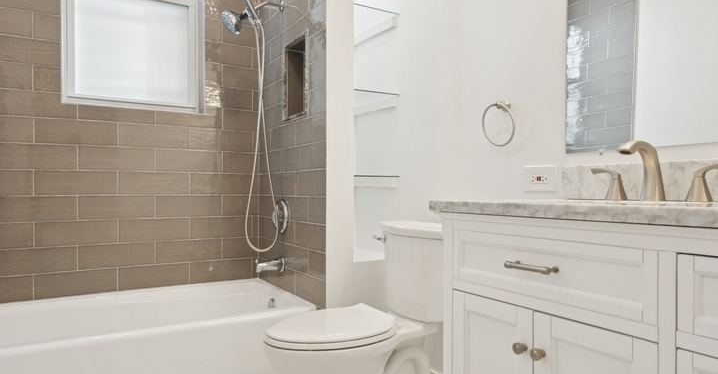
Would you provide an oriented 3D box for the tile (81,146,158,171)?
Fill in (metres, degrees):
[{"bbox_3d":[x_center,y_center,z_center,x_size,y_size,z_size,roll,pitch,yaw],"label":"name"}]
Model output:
[{"bbox_3d":[-1.184,-0.137,2.212,0.336,0.115,0.010,0,0,-29],"label":"tile"}]

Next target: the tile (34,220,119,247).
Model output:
[{"bbox_3d":[-1.332,0.219,2.131,0.337,0.116,0.010,0,0,-29],"label":"tile"}]

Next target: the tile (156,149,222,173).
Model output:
[{"bbox_3d":[-0.879,-0.134,2.341,0.328,0.115,0.010,0,0,-31],"label":"tile"}]

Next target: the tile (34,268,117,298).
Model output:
[{"bbox_3d":[-1.333,0.457,2.131,0.338,0.115,0.010,0,0,-29],"label":"tile"}]

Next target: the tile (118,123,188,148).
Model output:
[{"bbox_3d":[-0.960,-0.234,2.121,0.309,0.106,0.009,0,0,-32],"label":"tile"}]

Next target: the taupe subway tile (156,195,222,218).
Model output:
[{"bbox_3d":[-0.879,0.101,2.342,0.328,0.115,0.010,0,0,-31],"label":"taupe subway tile"}]

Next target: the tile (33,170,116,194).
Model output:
[{"bbox_3d":[-1.304,-0.016,2.087,0.328,0.115,0.010,0,0,-31],"label":"tile"}]

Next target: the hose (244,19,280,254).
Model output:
[{"bbox_3d":[-0.460,-0.242,2.141,0.165,1.111,0.080,0,0,-31],"label":"hose"}]

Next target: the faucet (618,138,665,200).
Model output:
[{"bbox_3d":[0.690,-0.039,1.095,0.155,0.149,0.052,0,0,-30],"label":"faucet"}]

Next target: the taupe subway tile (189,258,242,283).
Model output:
[{"bbox_3d":[-0.746,0.459,2.453,0.332,0.116,0.010,0,0,-29],"label":"taupe subway tile"}]

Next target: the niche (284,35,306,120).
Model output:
[{"bbox_3d":[-0.253,-0.501,2.103,0.095,0.374,0.276,0,0,-31],"label":"niche"}]

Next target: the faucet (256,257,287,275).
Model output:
[{"bbox_3d":[-0.447,0.389,2.228,0.132,0.070,0.062,0,0,-30],"label":"faucet"}]

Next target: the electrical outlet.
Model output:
[{"bbox_3d":[0.588,-0.025,1.464,0.010,0.085,0.120,0,0,-32],"label":"electrical outlet"}]

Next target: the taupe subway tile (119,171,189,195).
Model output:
[{"bbox_3d":[-0.960,-0.015,2.122,0.309,0.106,0.009,0,0,-32],"label":"taupe subway tile"}]

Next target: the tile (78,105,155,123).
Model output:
[{"bbox_3d":[-1.162,-0.350,2.171,0.328,0.077,0.010,0,0,-31],"label":"tile"}]

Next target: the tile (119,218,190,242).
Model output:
[{"bbox_3d":[-1.020,0.218,2.257,0.328,0.115,0.010,0,0,-31],"label":"tile"}]

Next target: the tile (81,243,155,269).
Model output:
[{"bbox_3d":[-1.162,0.336,2.172,0.328,0.115,0.010,0,0,-31],"label":"tile"}]

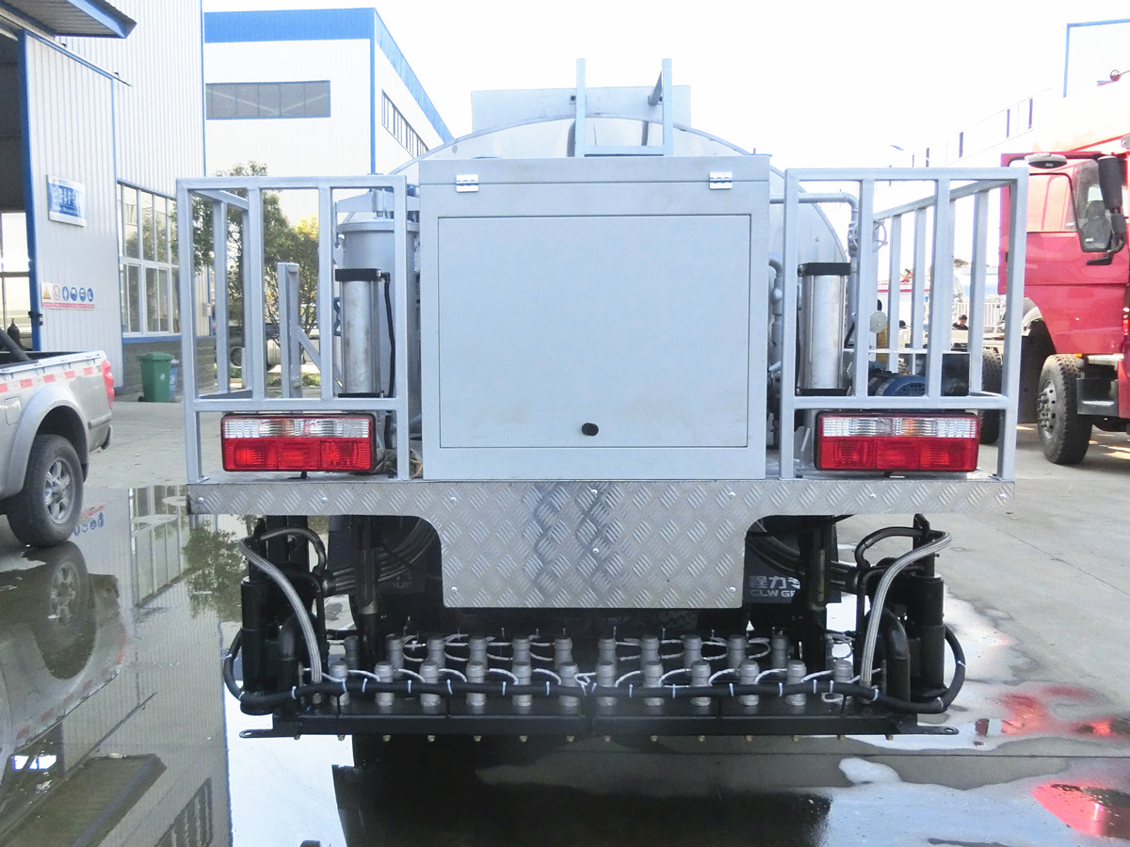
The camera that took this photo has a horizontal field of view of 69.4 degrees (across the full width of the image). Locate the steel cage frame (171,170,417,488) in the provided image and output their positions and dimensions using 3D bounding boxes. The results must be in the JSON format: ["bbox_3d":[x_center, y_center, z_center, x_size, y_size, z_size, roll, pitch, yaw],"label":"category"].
[{"bbox_3d":[-0.642,-0.241,2.153,0.541,0.723,0.400,0,6,1],"label":"steel cage frame"}]

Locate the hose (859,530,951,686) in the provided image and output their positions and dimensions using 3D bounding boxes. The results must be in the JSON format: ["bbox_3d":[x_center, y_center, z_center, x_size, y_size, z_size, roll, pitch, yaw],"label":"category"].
[{"bbox_3d":[0.858,0.478,2.069,0.209,0.404,0.130,0,6,1],"label":"hose"}]

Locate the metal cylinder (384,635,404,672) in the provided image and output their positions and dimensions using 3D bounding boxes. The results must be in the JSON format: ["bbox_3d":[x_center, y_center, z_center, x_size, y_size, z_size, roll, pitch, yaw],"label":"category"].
[{"bbox_3d":[-0.487,0.667,2.334,0.053,0.110,0.053,0,7,1],"label":"metal cylinder"}]

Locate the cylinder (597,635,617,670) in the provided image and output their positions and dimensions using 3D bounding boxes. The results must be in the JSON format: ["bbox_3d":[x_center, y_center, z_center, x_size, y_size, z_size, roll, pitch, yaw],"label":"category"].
[{"bbox_3d":[0.115,0.624,2.189,0.047,0.105,0.047,0,6,1],"label":"cylinder"}]

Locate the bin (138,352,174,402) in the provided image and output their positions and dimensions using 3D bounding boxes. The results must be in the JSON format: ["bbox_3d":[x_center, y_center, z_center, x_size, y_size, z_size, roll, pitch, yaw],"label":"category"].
[{"bbox_3d":[-8.021,-0.914,16.000,0.610,1.000,0.510,4,8,33],"label":"bin"}]

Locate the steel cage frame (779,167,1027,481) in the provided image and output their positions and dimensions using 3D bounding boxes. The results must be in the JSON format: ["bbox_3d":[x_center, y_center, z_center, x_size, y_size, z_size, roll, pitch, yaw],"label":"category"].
[{"bbox_3d":[0.821,-0.289,2.501,0.572,0.750,1.070,0,7,1],"label":"steel cage frame"}]

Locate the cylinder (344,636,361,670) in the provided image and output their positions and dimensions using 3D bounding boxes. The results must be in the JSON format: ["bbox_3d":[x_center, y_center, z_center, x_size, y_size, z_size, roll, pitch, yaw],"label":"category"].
[{"bbox_3d":[-0.572,0.631,2.201,0.047,0.105,0.047,0,6,1],"label":"cylinder"}]

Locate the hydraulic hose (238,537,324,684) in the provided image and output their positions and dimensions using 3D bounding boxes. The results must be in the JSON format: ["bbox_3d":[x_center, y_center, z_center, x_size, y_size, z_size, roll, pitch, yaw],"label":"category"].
[{"bbox_3d":[-0.725,0.495,2.098,0.200,0.385,0.130,0,6,1],"label":"hydraulic hose"}]

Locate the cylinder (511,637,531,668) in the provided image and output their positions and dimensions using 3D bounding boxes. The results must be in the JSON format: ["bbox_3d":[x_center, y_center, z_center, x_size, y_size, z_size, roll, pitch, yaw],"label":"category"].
[{"bbox_3d":[-0.123,0.662,2.325,0.053,0.110,0.053,0,7,1],"label":"cylinder"}]

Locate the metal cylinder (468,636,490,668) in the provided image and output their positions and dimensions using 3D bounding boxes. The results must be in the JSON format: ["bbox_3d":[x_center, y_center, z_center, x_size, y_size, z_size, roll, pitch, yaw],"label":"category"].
[{"bbox_3d":[-0.244,0.663,2.328,0.053,0.110,0.053,0,7,1],"label":"metal cylinder"}]

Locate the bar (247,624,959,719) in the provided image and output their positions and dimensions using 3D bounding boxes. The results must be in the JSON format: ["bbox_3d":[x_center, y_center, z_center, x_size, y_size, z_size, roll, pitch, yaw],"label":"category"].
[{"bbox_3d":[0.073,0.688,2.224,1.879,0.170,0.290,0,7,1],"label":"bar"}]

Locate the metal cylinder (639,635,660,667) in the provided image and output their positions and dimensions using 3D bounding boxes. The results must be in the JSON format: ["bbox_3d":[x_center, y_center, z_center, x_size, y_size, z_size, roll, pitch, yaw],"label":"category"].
[{"bbox_3d":[0.240,0.657,2.314,0.053,0.110,0.053,0,7,1],"label":"metal cylinder"}]

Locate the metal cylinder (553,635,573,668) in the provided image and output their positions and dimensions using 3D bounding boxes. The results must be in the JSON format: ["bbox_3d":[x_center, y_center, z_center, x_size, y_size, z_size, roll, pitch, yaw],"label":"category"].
[{"bbox_3d":[-0.005,0.625,2.191,0.047,0.105,0.047,0,6,1],"label":"metal cylinder"}]

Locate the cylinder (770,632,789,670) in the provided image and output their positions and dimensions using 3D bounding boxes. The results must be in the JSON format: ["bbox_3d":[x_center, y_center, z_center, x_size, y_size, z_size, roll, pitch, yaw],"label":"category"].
[{"bbox_3d":[0.574,0.621,2.180,0.047,0.105,0.047,0,6,1],"label":"cylinder"}]

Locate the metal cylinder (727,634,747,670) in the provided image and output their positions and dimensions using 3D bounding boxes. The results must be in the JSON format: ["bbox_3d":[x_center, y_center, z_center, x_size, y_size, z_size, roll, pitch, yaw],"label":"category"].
[{"bbox_3d":[0.487,0.654,2.308,0.053,0.110,0.053,0,7,1],"label":"metal cylinder"}]

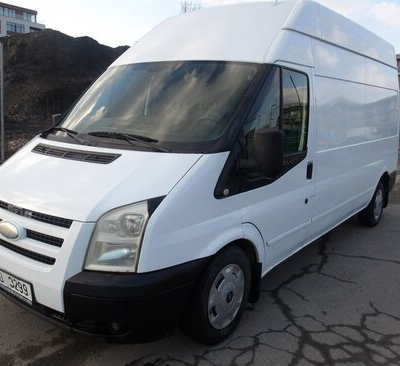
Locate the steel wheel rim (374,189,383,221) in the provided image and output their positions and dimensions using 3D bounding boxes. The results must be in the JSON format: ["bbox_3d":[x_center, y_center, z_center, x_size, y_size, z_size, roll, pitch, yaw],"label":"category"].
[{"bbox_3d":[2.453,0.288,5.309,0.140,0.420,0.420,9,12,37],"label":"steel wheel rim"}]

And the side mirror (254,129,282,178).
[{"bbox_3d":[0.404,-0.170,2.224,0.190,0.300,0.130,9,13,37],"label":"side mirror"}]

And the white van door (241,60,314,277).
[{"bbox_3d":[0.554,-0.138,2.713,0.210,1.520,1.090,9,13,37],"label":"white van door"}]

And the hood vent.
[{"bbox_3d":[-0.883,-0.201,2.611,0.840,0.035,0.150,9,27,37],"label":"hood vent"}]

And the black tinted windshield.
[{"bbox_3d":[-0.373,-0.572,2.918,1.660,0.200,0.960,9,56,37],"label":"black tinted windshield"}]

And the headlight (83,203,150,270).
[{"bbox_3d":[-0.405,0.269,1.957,0.340,0.400,0.310,5,11,20],"label":"headlight"}]

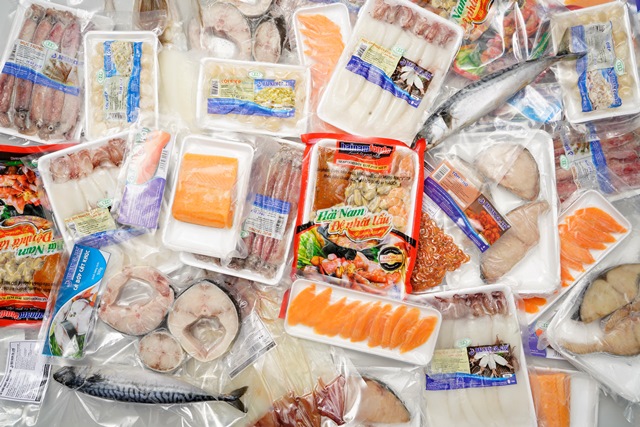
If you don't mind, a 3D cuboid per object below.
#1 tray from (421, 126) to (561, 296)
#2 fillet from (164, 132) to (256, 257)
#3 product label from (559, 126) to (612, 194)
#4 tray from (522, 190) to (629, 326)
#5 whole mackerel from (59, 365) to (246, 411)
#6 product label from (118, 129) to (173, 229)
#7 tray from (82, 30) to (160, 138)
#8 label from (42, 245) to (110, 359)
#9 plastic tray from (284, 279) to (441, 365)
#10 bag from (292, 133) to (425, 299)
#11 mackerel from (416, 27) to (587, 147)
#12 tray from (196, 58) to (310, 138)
[{"bbox_3d":[0.274,-0.001,0.907,0.219,0.040,0.262,-1,83,1],"label":"tray"},{"bbox_3d":[-0.177,-0.028,0.905,0.127,0.030,0.188,7,83,2],"label":"fillet"},{"bbox_3d":[0.435,-0.100,0.906,0.071,0.003,0.136,-12,83,0],"label":"product label"},{"bbox_3d":[0.387,0.071,0.905,0.246,0.022,0.089,-45,84,-4],"label":"tray"},{"bbox_3d":[-0.274,0.281,0.892,0.322,0.045,0.057,6,83,2],"label":"whole mackerel"},{"bbox_3d":[-0.285,-0.058,0.902,0.066,0.003,0.160,7,83,2],"label":"product label"},{"bbox_3d":[-0.333,-0.215,0.941,0.125,0.028,0.190,-2,83,1],"label":"tray"},{"bbox_3d":[-0.394,0.147,0.908,0.072,0.003,0.180,9,83,2],"label":"label"},{"bbox_3d":[0.064,0.170,0.875,0.239,0.022,0.084,11,83,3],"label":"plastic tray"},{"bbox_3d":[0.060,0.002,0.896,0.195,0.040,0.248,5,83,2],"label":"bag"},{"bbox_3d":[0.286,-0.191,0.886,0.322,0.042,0.059,-28,83,-3],"label":"mackerel"},{"bbox_3d":[-0.110,-0.191,0.929,0.184,0.028,0.123,3,83,2],"label":"tray"}]

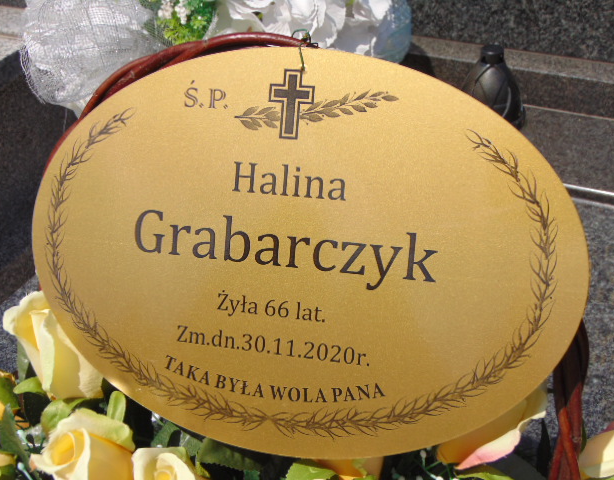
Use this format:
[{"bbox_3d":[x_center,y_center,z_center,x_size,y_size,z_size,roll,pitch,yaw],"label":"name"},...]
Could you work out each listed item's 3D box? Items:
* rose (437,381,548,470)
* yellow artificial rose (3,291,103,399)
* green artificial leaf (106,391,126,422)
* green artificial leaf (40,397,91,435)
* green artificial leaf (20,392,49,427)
[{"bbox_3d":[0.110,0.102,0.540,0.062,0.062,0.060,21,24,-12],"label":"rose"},{"bbox_3d":[-0.148,0.061,0.545,0.056,0.066,0.055,-17,26,13],"label":"yellow artificial rose"},{"bbox_3d":[-0.111,0.096,0.535,0.012,0.019,0.008,-5,22,-4],"label":"green artificial leaf"},{"bbox_3d":[-0.139,0.101,0.530,0.029,0.019,0.015,-15,35,-4],"label":"green artificial leaf"},{"bbox_3d":[-0.159,0.099,0.540,0.018,0.019,0.012,-14,35,-2],"label":"green artificial leaf"}]

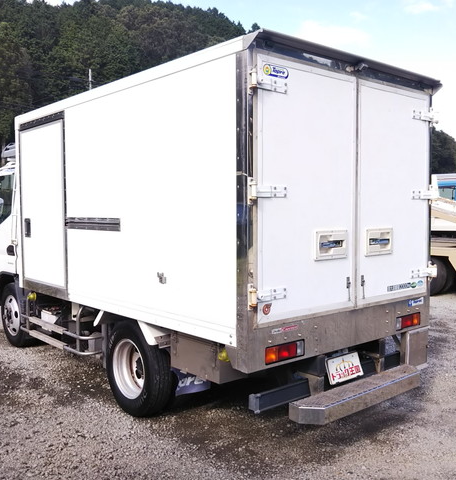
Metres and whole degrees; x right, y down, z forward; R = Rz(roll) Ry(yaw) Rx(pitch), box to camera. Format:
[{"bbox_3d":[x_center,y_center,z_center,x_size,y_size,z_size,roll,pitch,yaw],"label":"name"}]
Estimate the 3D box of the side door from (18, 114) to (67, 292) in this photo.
[{"bbox_3d":[-1.611,-0.315,4.906,0.080,1.470,0.985,-3,4,-41],"label":"side door"}]

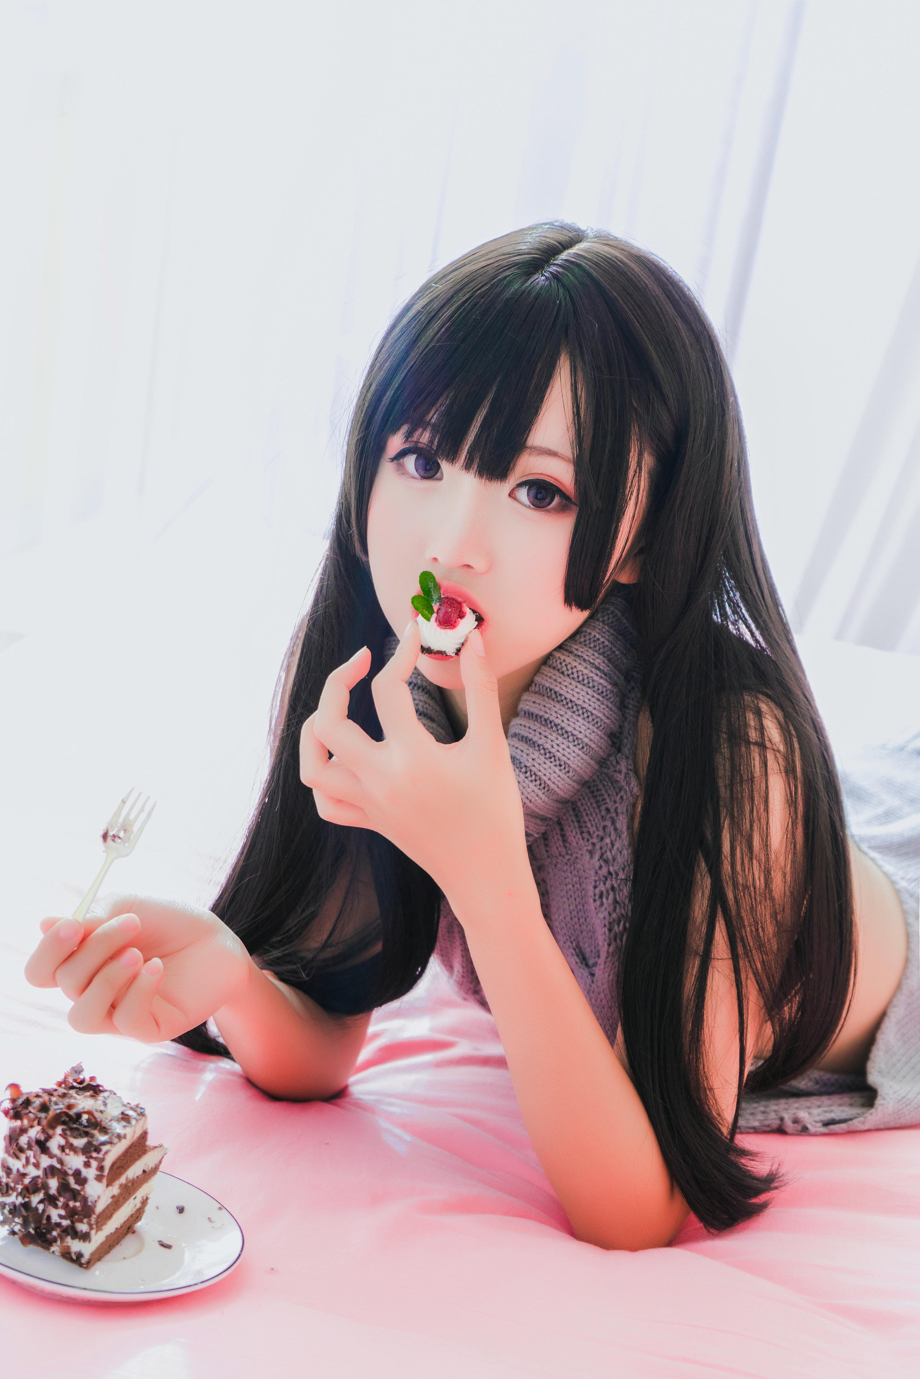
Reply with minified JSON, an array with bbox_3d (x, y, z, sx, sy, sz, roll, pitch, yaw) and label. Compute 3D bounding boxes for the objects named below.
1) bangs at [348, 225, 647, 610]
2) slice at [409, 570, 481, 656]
[{"bbox_3d":[0.023,-0.152,1.465,0.150,0.195,0.130,17,7,15],"label":"bangs"},{"bbox_3d":[-0.007,-0.040,1.415,0.036,0.034,0.033,2,42,6],"label":"slice"}]

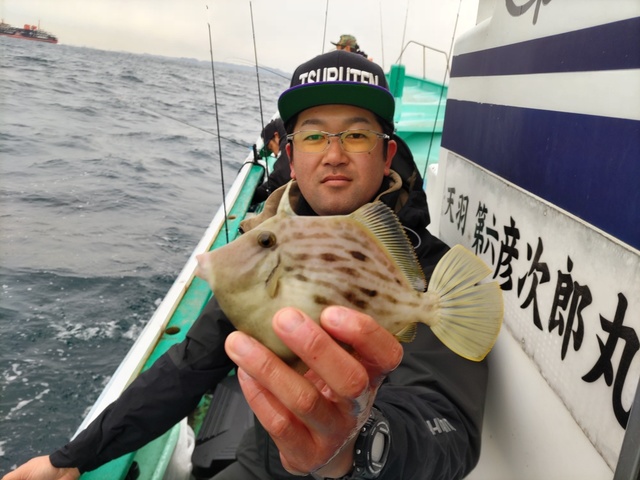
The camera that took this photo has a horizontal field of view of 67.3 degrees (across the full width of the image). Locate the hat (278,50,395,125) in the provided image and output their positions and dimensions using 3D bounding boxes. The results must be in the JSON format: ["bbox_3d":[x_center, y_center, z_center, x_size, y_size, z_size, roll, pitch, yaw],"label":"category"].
[{"bbox_3d":[0.031,-0.246,0.792,0.173,0.130,0.262,0,-9,3],"label":"hat"}]

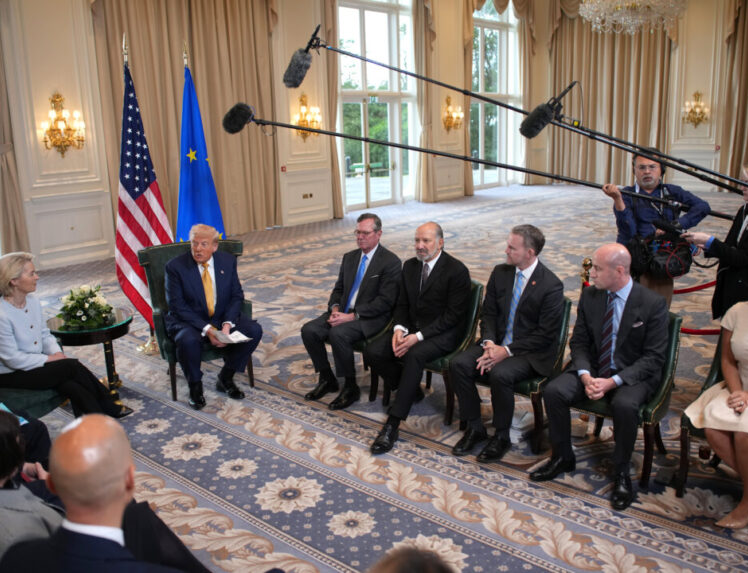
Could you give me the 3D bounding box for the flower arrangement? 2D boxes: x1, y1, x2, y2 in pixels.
[{"bbox_3d":[-2.179,0.132,5.005,0.430,0.320,0.410,-8,13,-22],"label":"flower arrangement"}]

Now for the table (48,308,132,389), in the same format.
[{"bbox_3d":[-2.159,0.553,5.185,0.680,0.600,0.680,-8,13,-22],"label":"table"}]

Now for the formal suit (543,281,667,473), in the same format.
[{"bbox_3d":[1.270,0.469,3.624,0.620,0.921,0.508,-13,17,-39],"label":"formal suit"}]

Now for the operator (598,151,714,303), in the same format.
[{"bbox_3d":[1.875,-0.068,4.560,0.700,1.730,0.500,2,13,19],"label":"operator"}]

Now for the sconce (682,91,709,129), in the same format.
[{"bbox_3d":[8.512,-4.641,17.557,0.658,0.987,0.376,9,17,40],"label":"sconce"}]

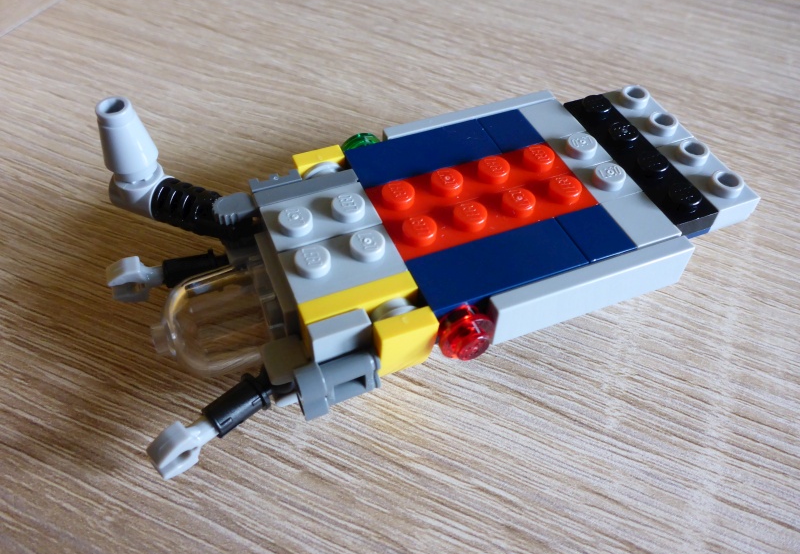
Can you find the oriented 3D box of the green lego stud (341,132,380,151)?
[{"bbox_3d":[-0.007,-0.021,0.111,0.008,0.008,0.005,-17,53,-14],"label":"green lego stud"}]

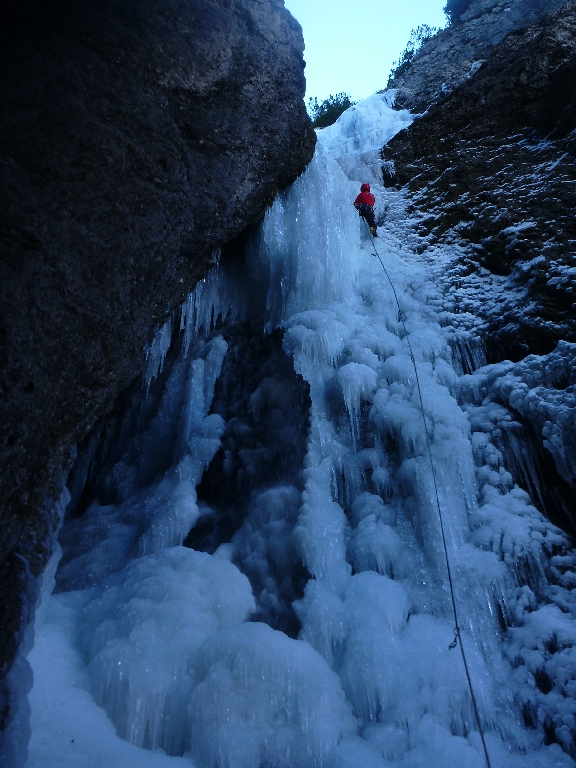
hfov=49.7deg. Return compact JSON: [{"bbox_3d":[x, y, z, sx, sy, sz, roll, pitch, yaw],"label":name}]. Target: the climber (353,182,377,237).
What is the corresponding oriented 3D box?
[{"bbox_3d":[2.034,-4.579,16.300,0.630,1.700,0.650,-3,-33,2],"label":"climber"}]

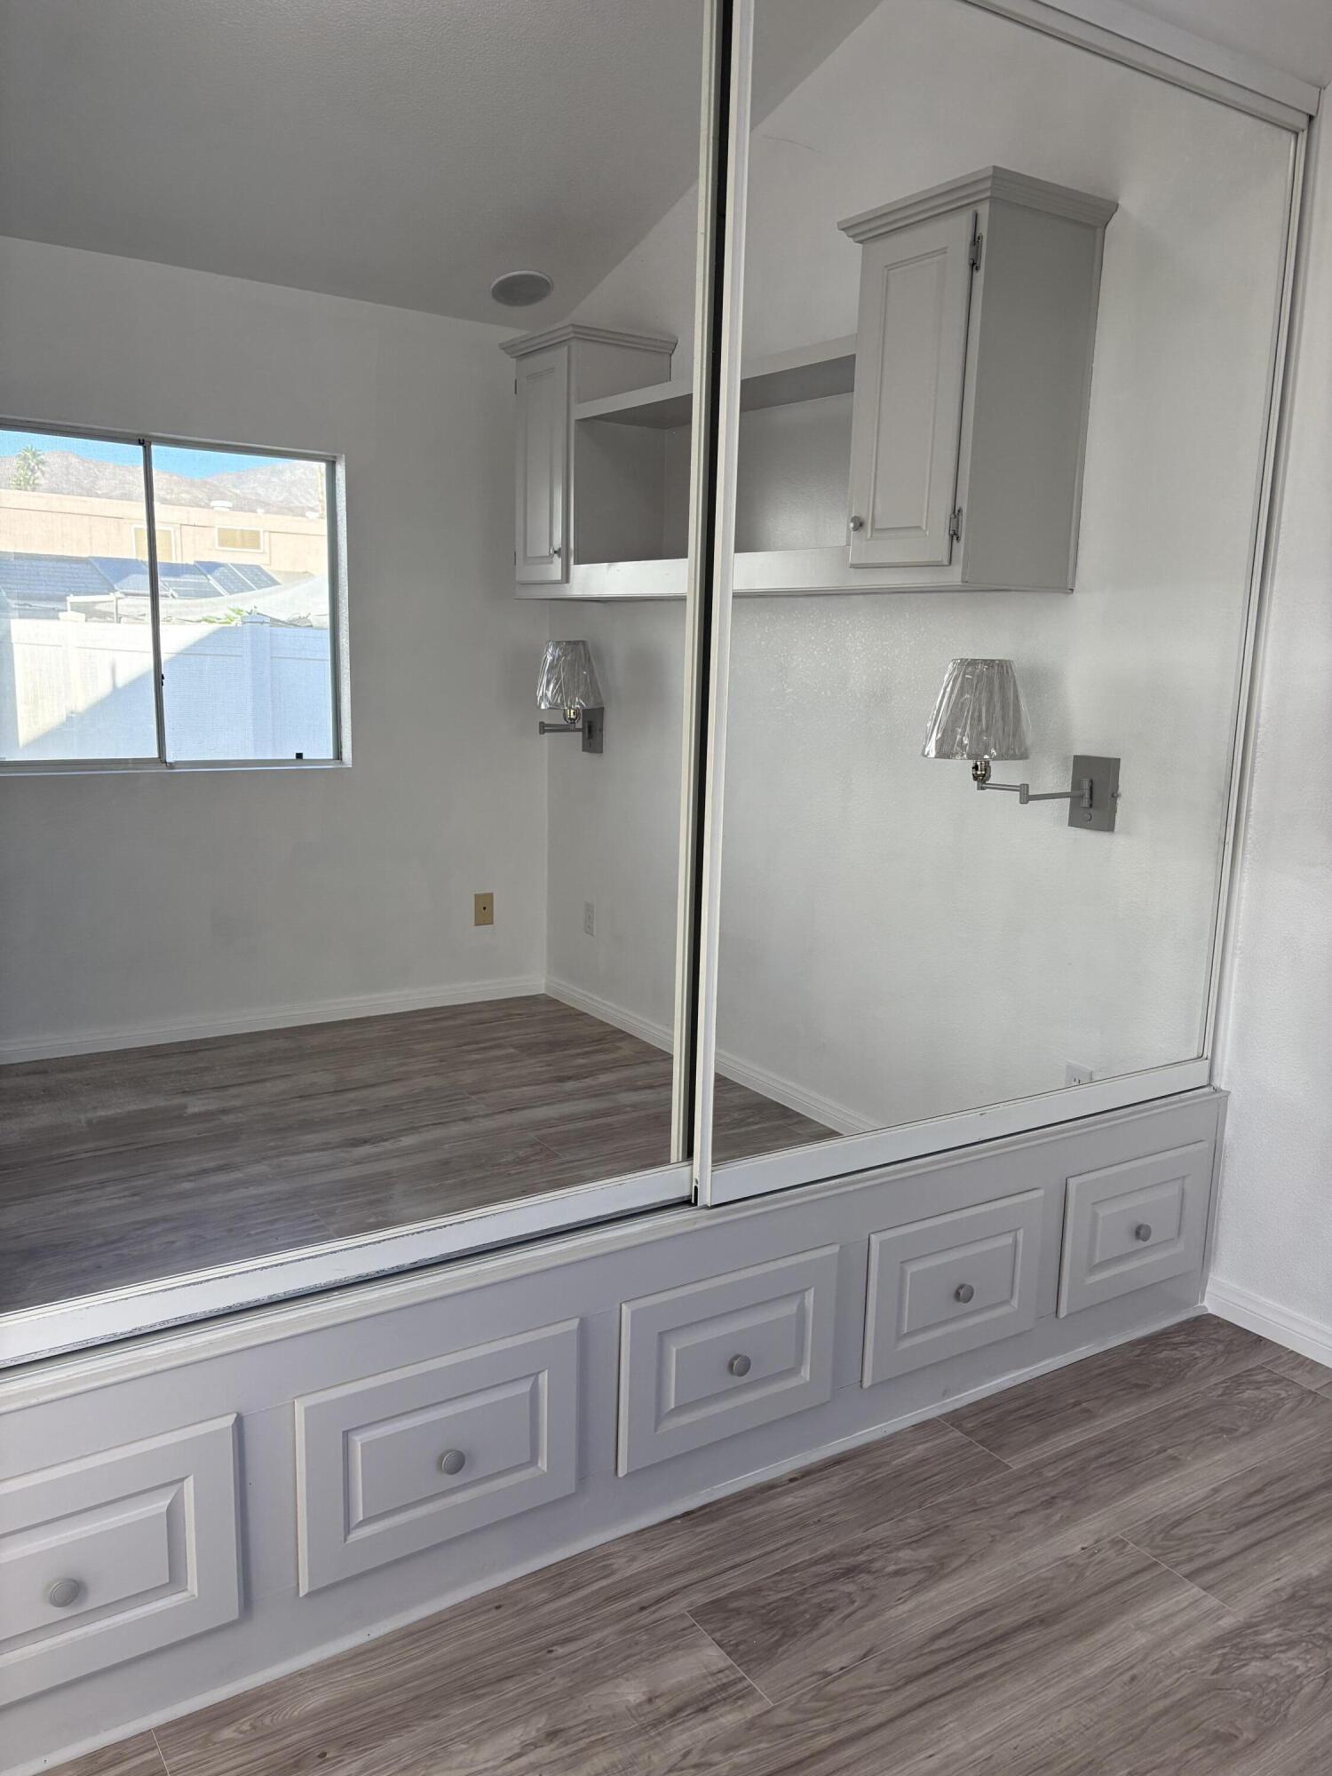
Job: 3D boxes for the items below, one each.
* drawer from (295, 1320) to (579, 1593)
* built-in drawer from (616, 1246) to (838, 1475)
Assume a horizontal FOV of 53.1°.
[{"bbox_3d":[-0.372,0.702,1.857,0.392,0.268,0.370,-5,12,-33],"label":"drawer"},{"bbox_3d":[0.013,0.668,2.107,0.393,0.268,0.370,-5,12,-33],"label":"built-in drawer"}]

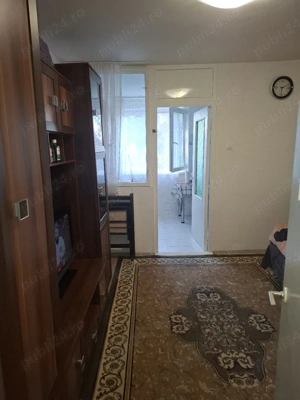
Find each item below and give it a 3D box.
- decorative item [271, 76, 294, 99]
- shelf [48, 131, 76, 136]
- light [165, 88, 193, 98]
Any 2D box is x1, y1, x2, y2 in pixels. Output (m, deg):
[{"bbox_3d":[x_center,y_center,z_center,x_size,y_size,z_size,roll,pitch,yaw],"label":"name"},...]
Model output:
[{"bbox_3d":[1.676,-1.411,3.340,0.268,0.268,0.045,-1,12,0],"label":"decorative item"},{"bbox_3d":[-0.806,-0.484,1.939,0.310,0.030,0.740,-1,12,0],"label":"shelf"},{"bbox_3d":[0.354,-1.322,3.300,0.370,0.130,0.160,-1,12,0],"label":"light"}]

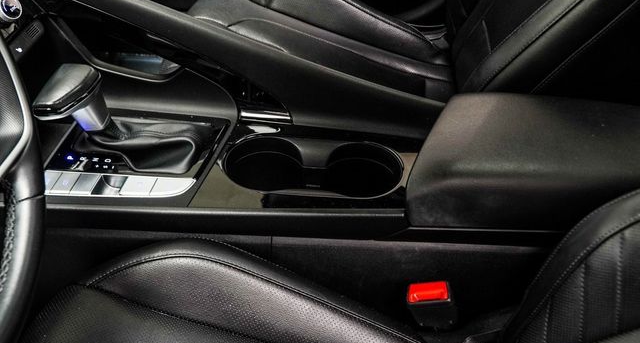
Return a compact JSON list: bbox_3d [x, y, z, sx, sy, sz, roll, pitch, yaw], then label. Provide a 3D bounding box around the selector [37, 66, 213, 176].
[{"bbox_3d":[-0.188,-0.057,0.636,0.142,0.104,0.082,3,45,3],"label":"selector"}]

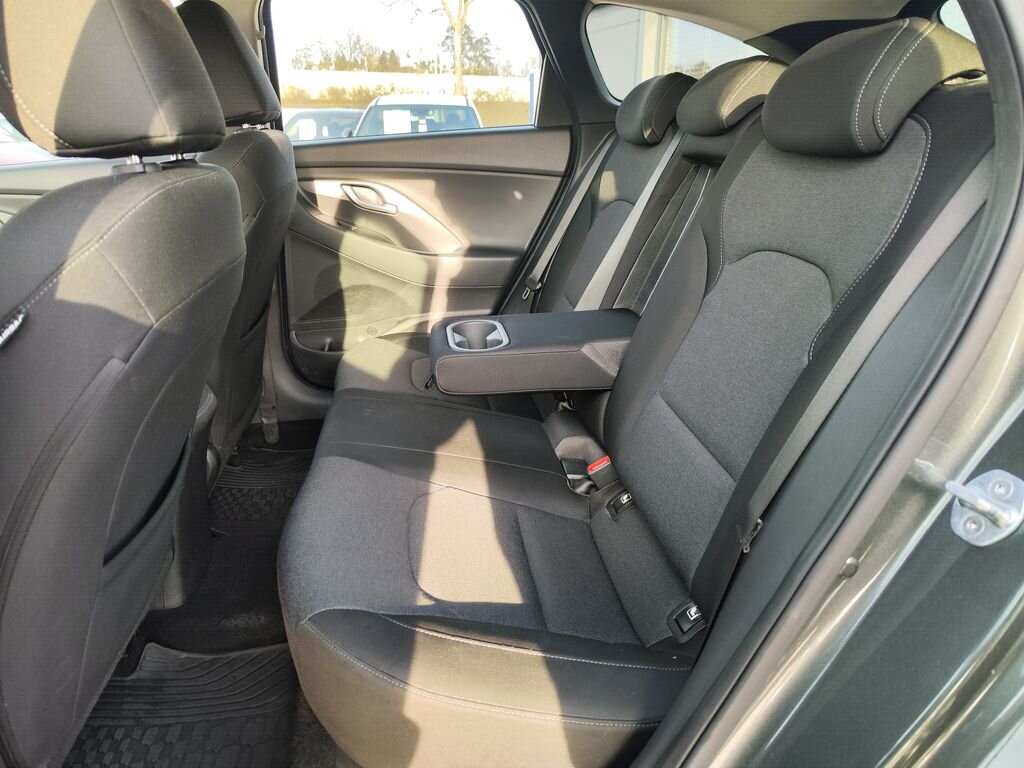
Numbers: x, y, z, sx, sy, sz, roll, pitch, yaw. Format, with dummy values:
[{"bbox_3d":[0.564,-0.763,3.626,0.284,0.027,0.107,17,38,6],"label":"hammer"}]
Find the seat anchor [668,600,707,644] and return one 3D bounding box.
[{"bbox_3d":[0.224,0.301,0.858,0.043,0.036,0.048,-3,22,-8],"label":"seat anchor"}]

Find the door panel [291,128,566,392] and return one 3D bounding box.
[{"bbox_3d":[-0.223,-0.314,1.818,0.770,0.690,0.100,-3,22,-8],"label":"door panel"}]

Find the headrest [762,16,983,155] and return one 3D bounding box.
[{"bbox_3d":[0.401,-0.335,0.789,0.125,0.140,0.260,8,20,-12],"label":"headrest"}]

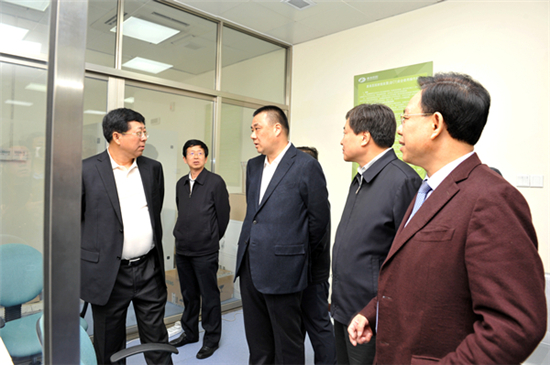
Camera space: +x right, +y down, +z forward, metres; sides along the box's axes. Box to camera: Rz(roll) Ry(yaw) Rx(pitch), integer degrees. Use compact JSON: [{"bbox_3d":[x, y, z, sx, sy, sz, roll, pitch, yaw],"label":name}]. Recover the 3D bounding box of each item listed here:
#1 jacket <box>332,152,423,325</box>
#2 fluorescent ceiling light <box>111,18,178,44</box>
[{"bbox_3d":[0.440,0.220,1.510,0.360,0.710,0.540,2,3,-12],"label":"jacket"},{"bbox_3d":[-1.446,-1.695,4.068,0.580,0.060,0.600,0,4,-43],"label":"fluorescent ceiling light"}]

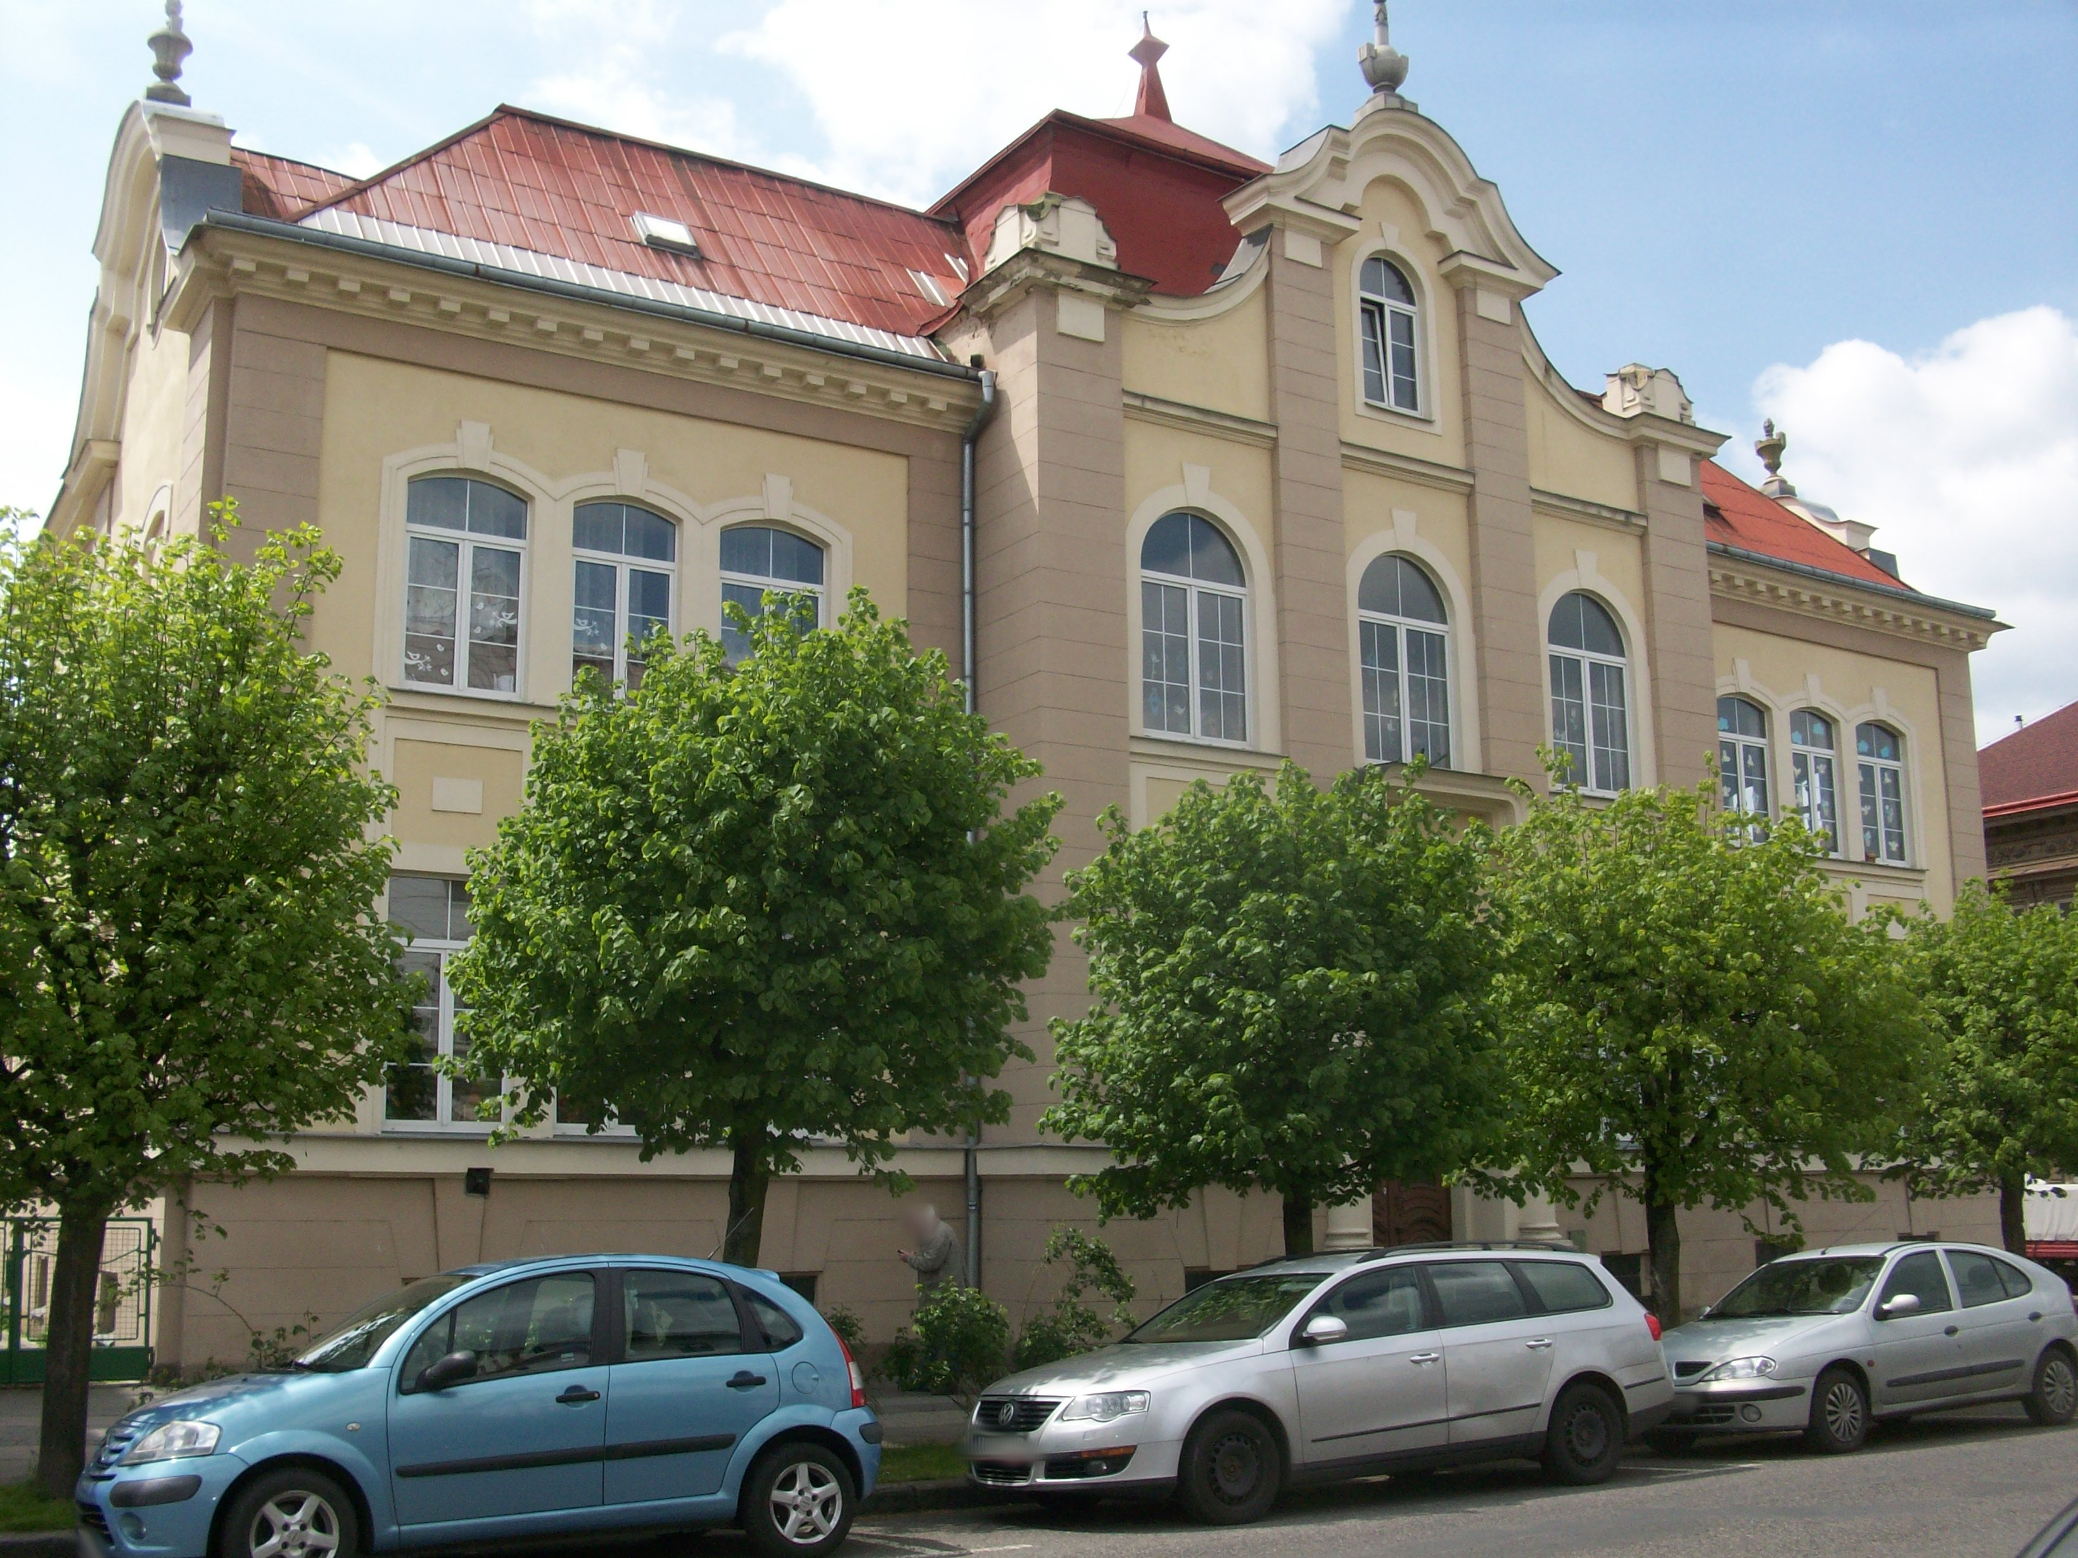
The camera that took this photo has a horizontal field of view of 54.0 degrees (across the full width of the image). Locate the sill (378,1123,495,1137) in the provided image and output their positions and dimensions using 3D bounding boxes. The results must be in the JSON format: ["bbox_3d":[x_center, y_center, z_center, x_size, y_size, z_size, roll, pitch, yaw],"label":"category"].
[{"bbox_3d":[-5.547,3.314,19.089,1.193,0.082,0.200,6,-13,-30],"label":"sill"}]

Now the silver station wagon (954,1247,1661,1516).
[{"bbox_3d":[1.881,3.683,12.851,4.770,1.510,1.850,6,-12,-30],"label":"silver station wagon"}]

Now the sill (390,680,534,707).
[{"bbox_3d":[-4.959,-0.705,17.505,1.300,0.090,0.240,6,-13,-31],"label":"sill"}]

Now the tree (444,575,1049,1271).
[{"bbox_3d":[-1.800,1.495,13.274,3.900,5.650,3.900,6,-13,-31],"label":"tree"}]

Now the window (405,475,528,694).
[{"bbox_3d":[-5.665,-1.938,20.254,1.208,2.202,0.160,6,-13,-30],"label":"window"}]

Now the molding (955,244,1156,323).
[{"bbox_3d":[0.236,-5.382,23.428,1.720,0.500,1.450,6,-13,-30],"label":"molding"}]

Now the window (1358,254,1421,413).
[{"bbox_3d":[4.418,-5.626,25.790,0.995,2.113,0.160,6,-13,-31],"label":"window"}]

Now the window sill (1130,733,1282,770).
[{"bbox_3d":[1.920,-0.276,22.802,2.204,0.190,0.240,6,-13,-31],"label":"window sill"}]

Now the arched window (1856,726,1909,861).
[{"bbox_3d":[11.709,0.179,28.253,1.000,2.020,0.150,6,-13,-31],"label":"arched window"}]

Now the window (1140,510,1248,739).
[{"bbox_3d":[1.799,-1.765,23.482,1.496,2.741,0.160,6,-13,-30],"label":"window"}]

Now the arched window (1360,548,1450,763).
[{"bbox_3d":[4.488,-1.480,25.059,1.448,2.686,0.160,6,-13,-30],"label":"arched window"}]

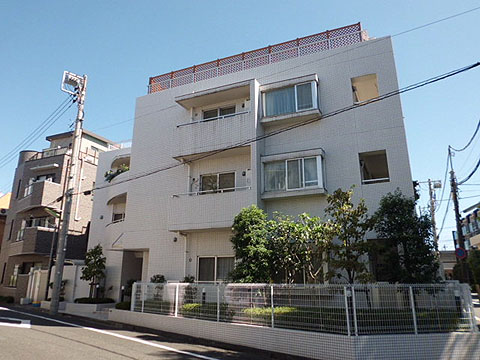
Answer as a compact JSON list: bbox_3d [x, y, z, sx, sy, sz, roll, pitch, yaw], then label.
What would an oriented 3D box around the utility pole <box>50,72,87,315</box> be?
[{"bbox_3d":[-8.101,0.218,16.832,1.000,11.550,0.500,8,-18,-25],"label":"utility pole"}]

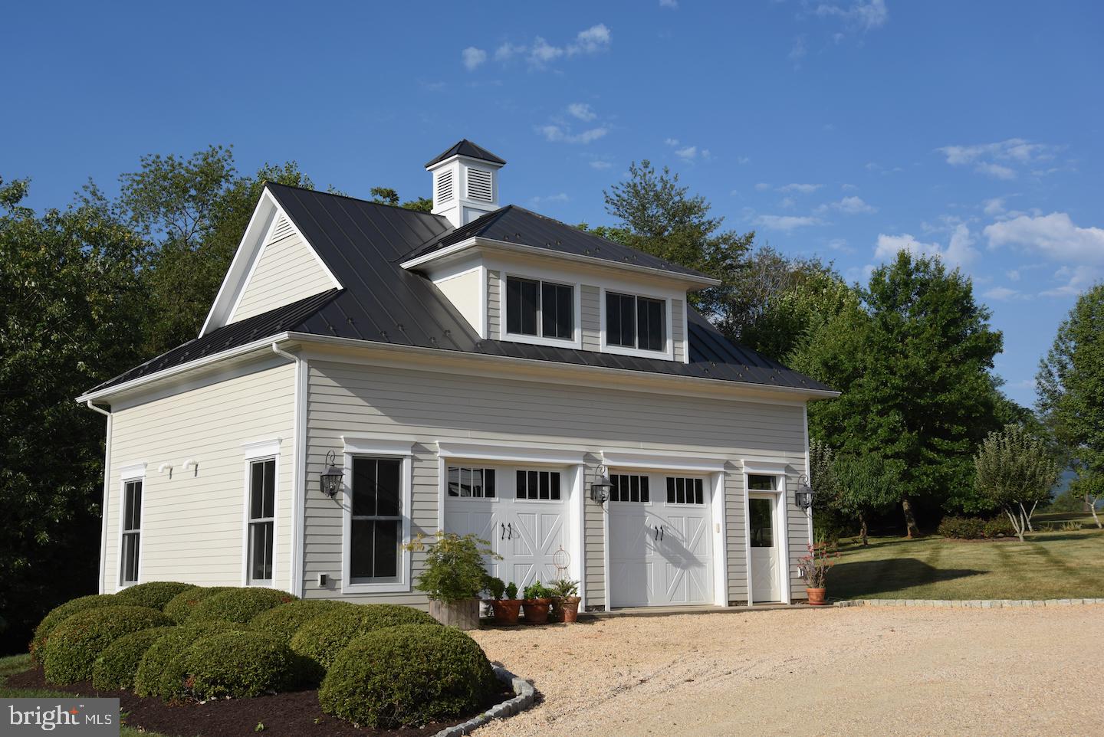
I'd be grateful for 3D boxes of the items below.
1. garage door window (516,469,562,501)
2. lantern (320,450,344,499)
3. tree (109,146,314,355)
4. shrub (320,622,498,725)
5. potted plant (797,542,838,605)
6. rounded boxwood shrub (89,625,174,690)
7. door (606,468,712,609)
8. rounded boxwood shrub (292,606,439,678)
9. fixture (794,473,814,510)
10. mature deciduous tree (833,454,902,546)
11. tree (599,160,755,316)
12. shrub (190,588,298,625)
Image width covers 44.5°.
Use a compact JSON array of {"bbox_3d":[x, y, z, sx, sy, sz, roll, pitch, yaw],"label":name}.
[{"bbox_3d":[-0.220,1.979,22.828,0.934,0.465,0.060,6,-11,-37],"label":"garage door window"},{"bbox_3d":[-3.269,1.560,19.995,0.260,0.713,0.340,6,-11,-37],"label":"lantern"},{"bbox_3d":[-8.756,0.247,34.355,5.600,12.259,5.600,6,-11,-37],"label":"tree"},{"bbox_3d":[-1.227,2.563,11.442,1.500,0.770,1.450,0,-9,-6],"label":"shrub"},{"bbox_3d":[5.042,3.896,25.622,0.731,1.195,0.731,0,-9,0],"label":"potted plant"},{"bbox_3d":[-3.699,2.544,12.100,0.970,0.520,0.970,6,-11,-37],"label":"rounded boxwood shrub"},{"bbox_3d":[1.926,3.070,24.361,2.693,2.439,0.100,6,-11,-37],"label":"door"},{"bbox_3d":[-1.845,2.658,13.400,1.400,0.660,1.400,-1,-9,0],"label":"rounded boxwood shrub"},{"bbox_3d":[4.805,2.346,25.741,0.250,0.700,0.300,6,-11,-37],"label":"fixture"},{"bbox_3d":[11.442,4.774,49.000,2.505,3.350,2.505,0,-9,0],"label":"mature deciduous tree"},{"bbox_3d":[4.114,-0.406,46.500,7.000,13.100,7.000,6,-11,-37],"label":"tree"},{"bbox_3d":[-3.997,3.234,17.585,1.420,0.750,1.420,6,-11,-37],"label":"shrub"}]

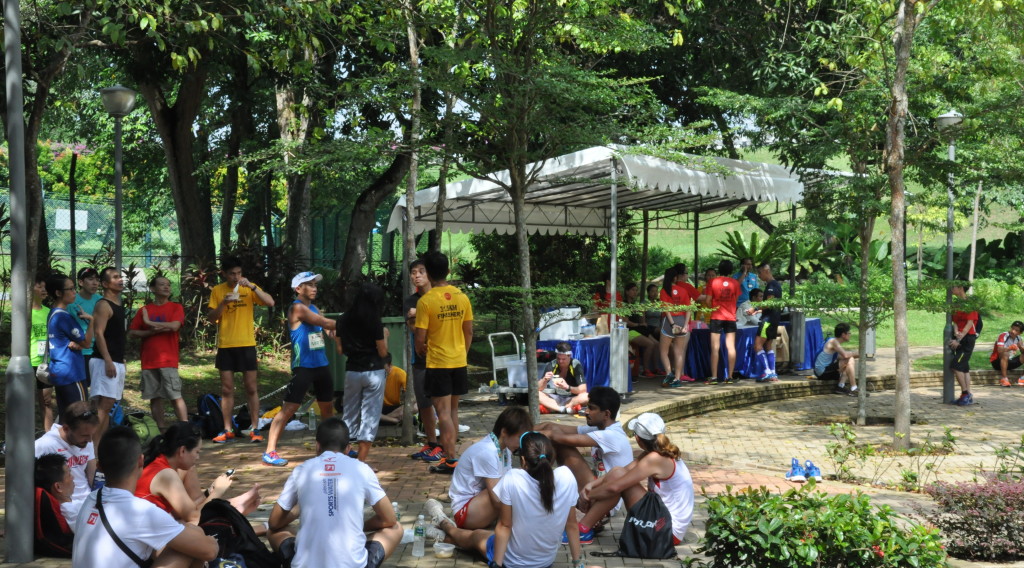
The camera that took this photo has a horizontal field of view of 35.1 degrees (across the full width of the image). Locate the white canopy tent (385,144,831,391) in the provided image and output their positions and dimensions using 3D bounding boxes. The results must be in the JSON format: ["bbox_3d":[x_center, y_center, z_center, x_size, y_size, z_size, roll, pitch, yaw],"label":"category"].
[{"bbox_3d":[1.500,-0.170,23.100,3.800,3.030,6.000,1,0,33],"label":"white canopy tent"}]

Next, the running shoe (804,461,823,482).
[{"bbox_3d":[2.207,1.373,11.948,0.105,0.140,0.280,0,1,-19],"label":"running shoe"}]

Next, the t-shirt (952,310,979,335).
[{"bbox_3d":[6.080,0.420,21.700,0.280,0.530,0.420,1,0,-30],"label":"t-shirt"}]

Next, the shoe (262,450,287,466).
[{"bbox_3d":[-1.879,1.373,12.880,0.275,0.115,0.100,1,1,38],"label":"shoe"}]

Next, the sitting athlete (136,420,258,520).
[{"bbox_3d":[-1.810,1.150,9.300,0.780,0.740,0.520,0,0,-28],"label":"sitting athlete"}]

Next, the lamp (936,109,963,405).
[{"bbox_3d":[5.870,-0.365,21.700,0.360,3.950,0.360,0,0,0],"label":"lamp"}]

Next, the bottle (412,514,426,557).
[{"bbox_3d":[-0.503,1.370,8.810,0.066,0.220,0.066,1,0,0],"label":"bottle"}]

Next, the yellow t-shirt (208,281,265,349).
[{"bbox_3d":[-2.690,0.298,15.800,0.540,0.660,0.280,0,0,-12],"label":"yellow t-shirt"}]

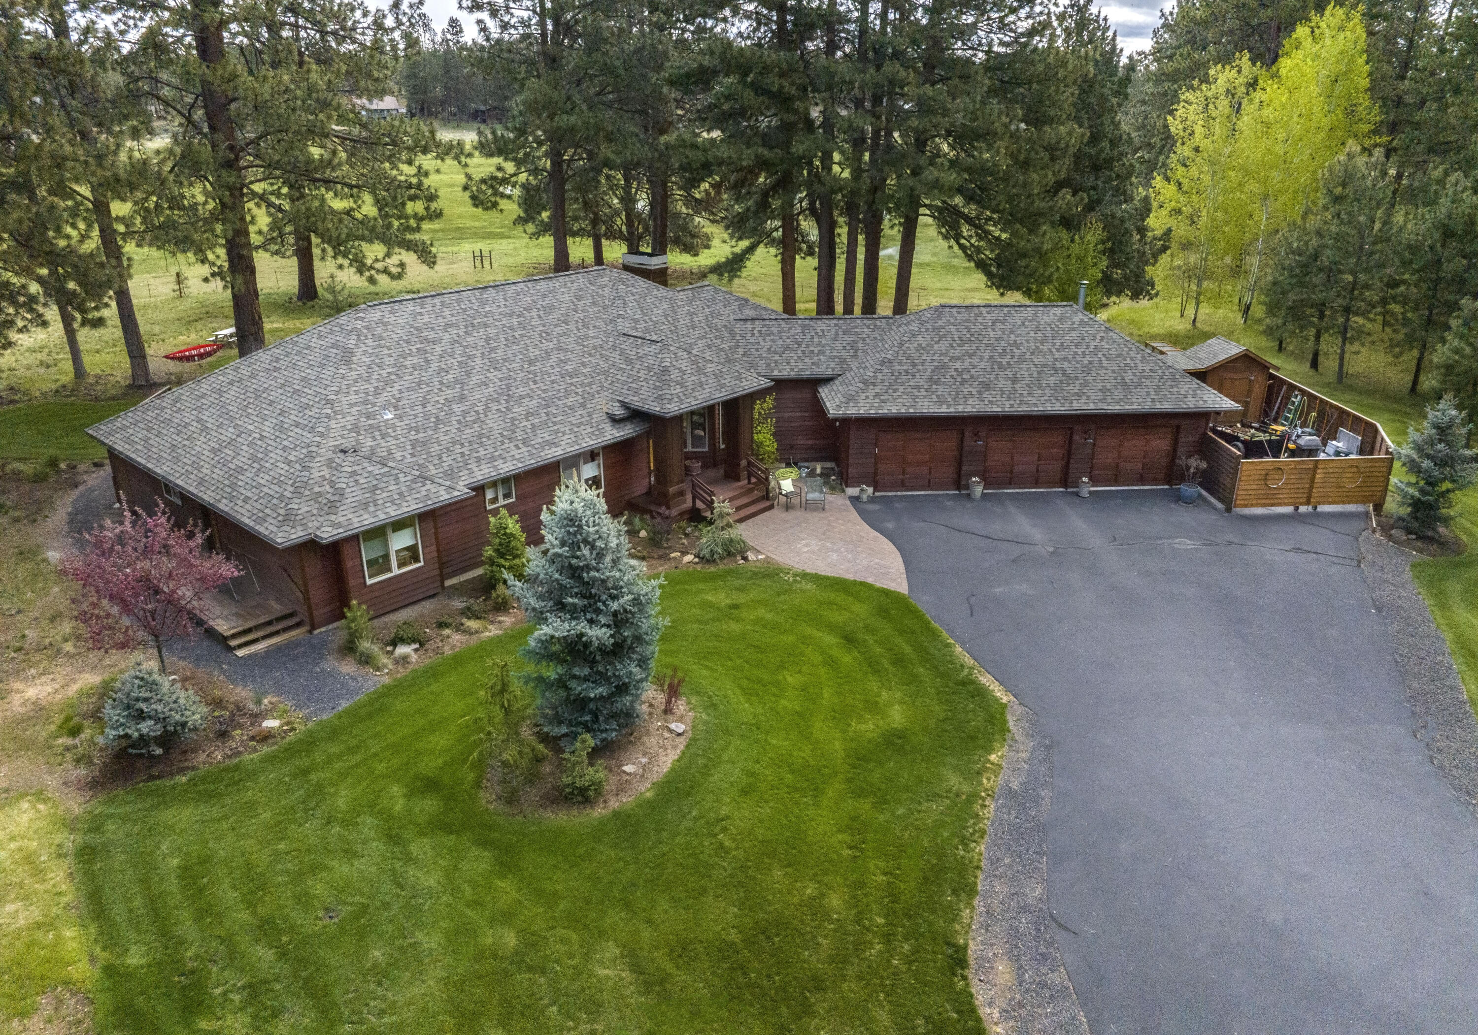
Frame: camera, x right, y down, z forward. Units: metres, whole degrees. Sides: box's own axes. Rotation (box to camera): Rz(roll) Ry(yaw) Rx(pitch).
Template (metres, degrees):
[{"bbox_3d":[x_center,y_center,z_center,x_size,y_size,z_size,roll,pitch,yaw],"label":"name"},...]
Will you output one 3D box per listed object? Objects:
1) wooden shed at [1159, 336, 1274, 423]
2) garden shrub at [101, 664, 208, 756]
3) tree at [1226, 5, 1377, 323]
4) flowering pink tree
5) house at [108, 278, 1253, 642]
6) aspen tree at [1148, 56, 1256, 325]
[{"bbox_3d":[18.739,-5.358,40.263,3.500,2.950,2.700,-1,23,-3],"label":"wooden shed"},{"bbox_3d":[-11.399,3.733,20.000,2.100,1.600,2.100,0,23,0],"label":"garden shrub"},{"bbox_3d":[29.141,-18.147,53.900,6.200,15.600,6.000,0,23,0],"label":"tree"},{"bbox_3d":[-12.655,1.494,21.900,3.800,4.000,3.800,0,23,0],"label":"flowering pink tree"},{"bbox_3d":[-1.897,-4.600,33.638,35.300,6.500,20.000,-5,23,-12],"label":"house"},{"bbox_3d":[24.159,-16.745,53.500,5.000,13.300,5.000,0,23,0],"label":"aspen tree"}]

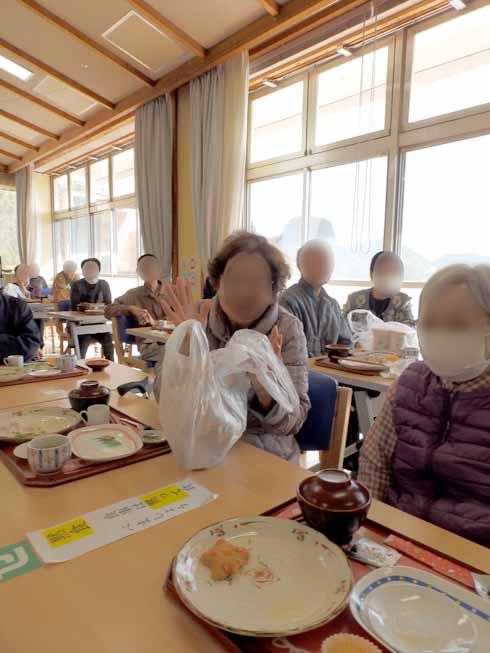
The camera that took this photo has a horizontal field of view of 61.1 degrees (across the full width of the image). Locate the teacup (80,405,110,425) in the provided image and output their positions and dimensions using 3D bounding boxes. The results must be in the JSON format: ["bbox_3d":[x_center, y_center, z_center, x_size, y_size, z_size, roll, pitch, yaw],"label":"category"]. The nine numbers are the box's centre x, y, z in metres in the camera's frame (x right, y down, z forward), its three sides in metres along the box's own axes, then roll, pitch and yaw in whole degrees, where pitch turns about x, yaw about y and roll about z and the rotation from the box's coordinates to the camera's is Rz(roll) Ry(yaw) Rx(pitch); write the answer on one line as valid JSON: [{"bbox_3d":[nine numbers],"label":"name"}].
[{"bbox_3d":[-0.415,0.249,1.153,0.083,0.052,0.062,-1,7,-19],"label":"teacup"}]

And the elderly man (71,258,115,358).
[{"bbox_3d":[-1.460,-0.011,4.150,0.500,1.230,0.720,-3,8,-31],"label":"elderly man"}]

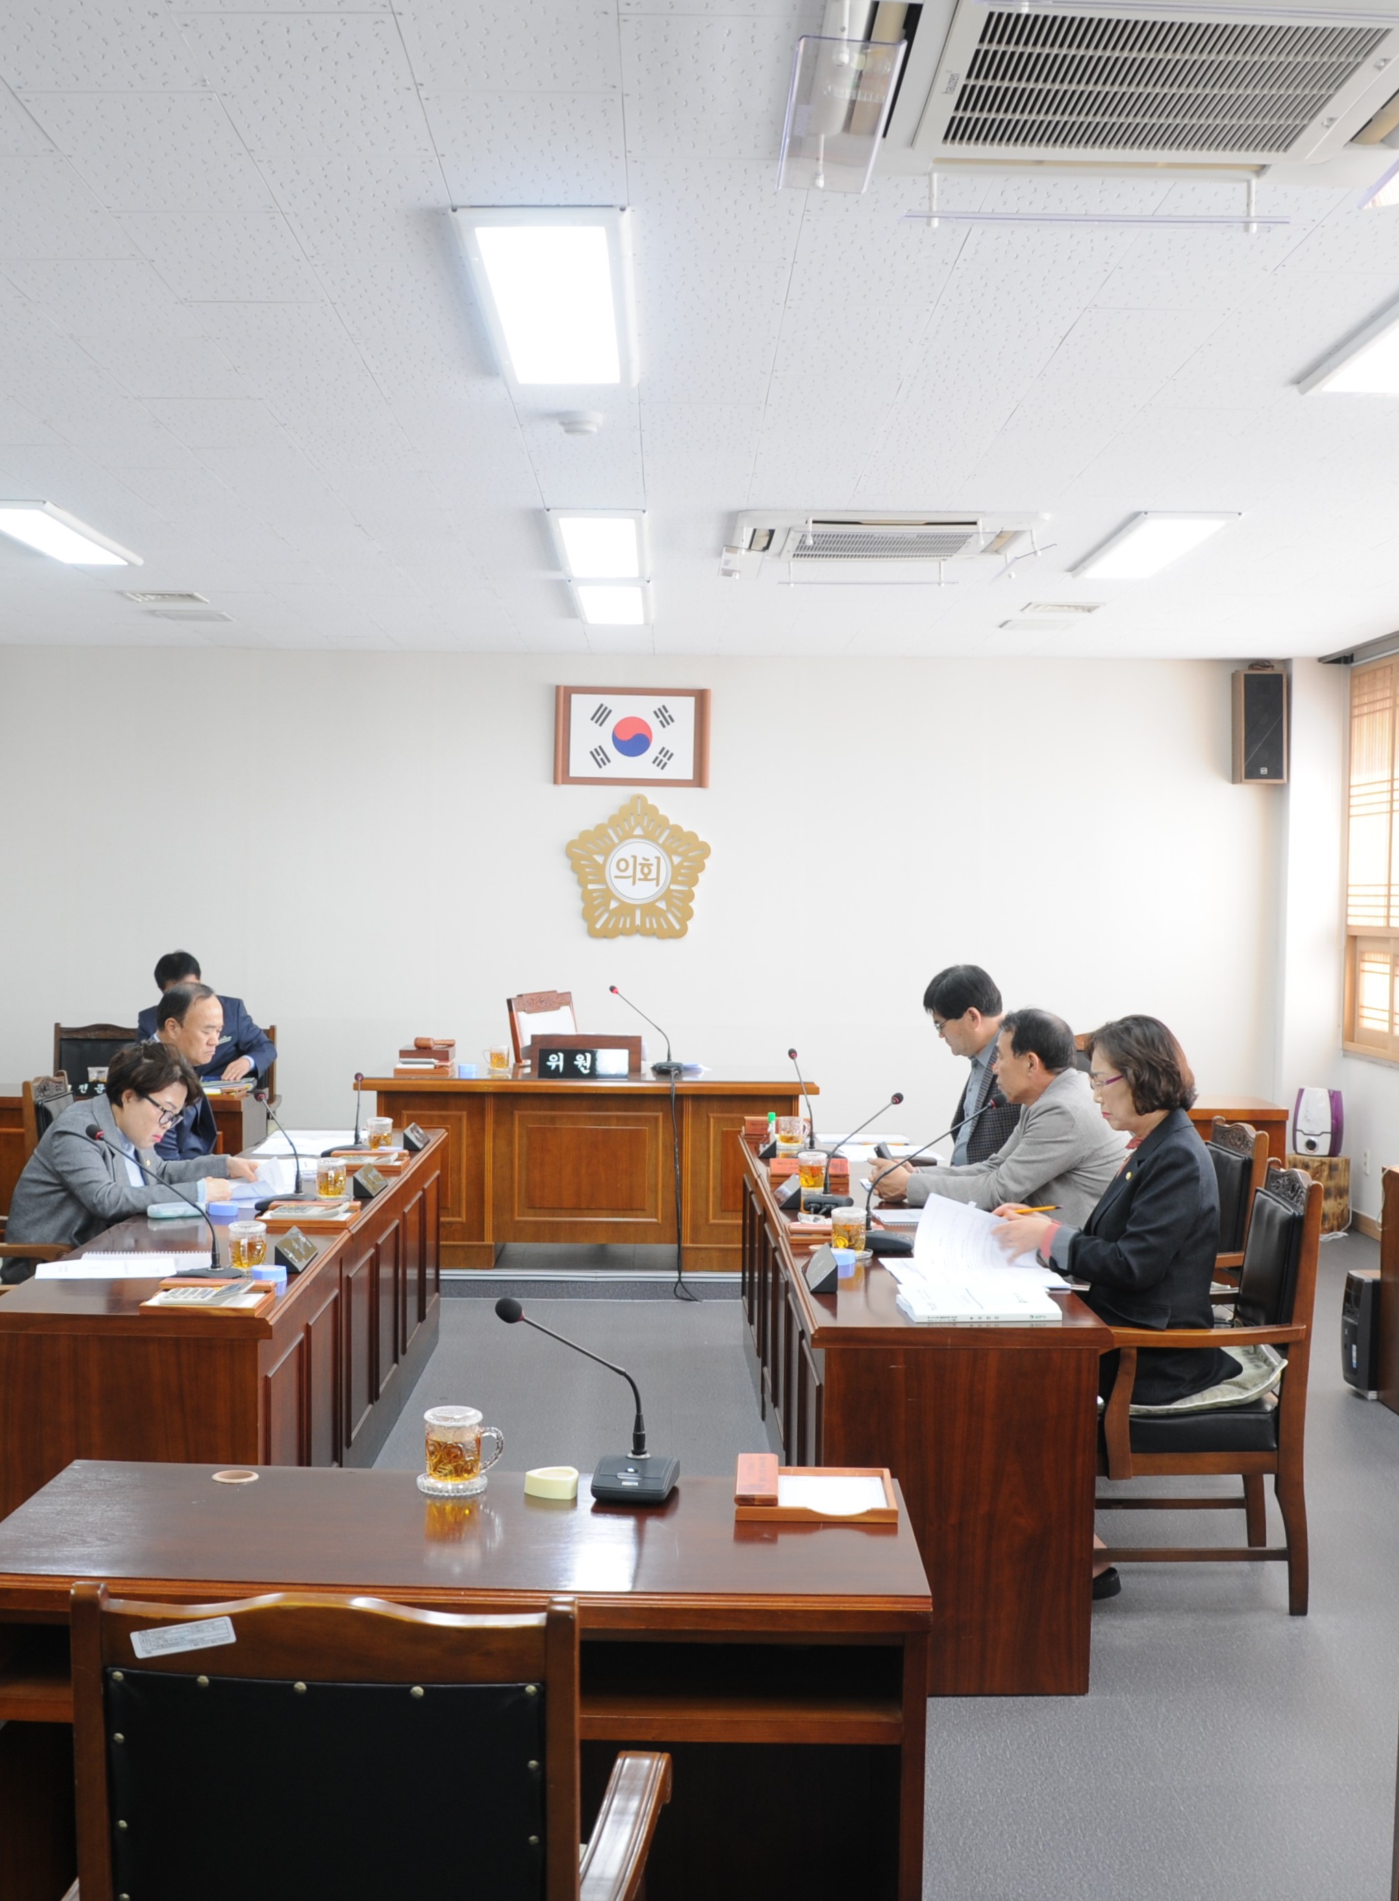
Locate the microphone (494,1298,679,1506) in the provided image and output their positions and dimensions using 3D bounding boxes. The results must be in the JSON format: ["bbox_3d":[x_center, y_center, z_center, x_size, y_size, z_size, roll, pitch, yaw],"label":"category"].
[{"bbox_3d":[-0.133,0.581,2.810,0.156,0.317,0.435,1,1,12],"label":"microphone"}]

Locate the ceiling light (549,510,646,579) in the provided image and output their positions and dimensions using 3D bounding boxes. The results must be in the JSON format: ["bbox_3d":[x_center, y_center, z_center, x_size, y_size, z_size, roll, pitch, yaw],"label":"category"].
[{"bbox_3d":[-0.337,-1.393,7.491,0.320,0.056,1.200,1,1,-1],"label":"ceiling light"}]

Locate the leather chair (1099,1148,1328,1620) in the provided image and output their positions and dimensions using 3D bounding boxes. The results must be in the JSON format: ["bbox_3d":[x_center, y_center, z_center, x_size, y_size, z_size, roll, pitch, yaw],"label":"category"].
[{"bbox_3d":[1.052,0.971,4.952,0.600,0.955,0.560,1,1,3],"label":"leather chair"}]

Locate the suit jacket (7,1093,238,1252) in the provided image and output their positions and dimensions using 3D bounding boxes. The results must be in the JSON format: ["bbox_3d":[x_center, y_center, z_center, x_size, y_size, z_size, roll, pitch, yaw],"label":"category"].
[{"bbox_3d":[-1.546,0.604,5.765,0.580,0.460,0.480,1,1,-4],"label":"suit jacket"}]

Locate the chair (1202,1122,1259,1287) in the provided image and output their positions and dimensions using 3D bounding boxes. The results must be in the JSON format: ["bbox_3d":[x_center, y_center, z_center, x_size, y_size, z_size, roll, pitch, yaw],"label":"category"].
[{"bbox_3d":[1.198,0.949,5.934,0.600,0.955,0.560,1,1,-1],"label":"chair"}]

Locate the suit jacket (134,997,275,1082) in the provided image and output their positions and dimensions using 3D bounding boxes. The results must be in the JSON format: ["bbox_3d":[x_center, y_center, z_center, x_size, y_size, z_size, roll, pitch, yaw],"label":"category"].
[{"bbox_3d":[-2.120,0.498,9.135,0.570,0.590,0.460,1,1,-4],"label":"suit jacket"}]

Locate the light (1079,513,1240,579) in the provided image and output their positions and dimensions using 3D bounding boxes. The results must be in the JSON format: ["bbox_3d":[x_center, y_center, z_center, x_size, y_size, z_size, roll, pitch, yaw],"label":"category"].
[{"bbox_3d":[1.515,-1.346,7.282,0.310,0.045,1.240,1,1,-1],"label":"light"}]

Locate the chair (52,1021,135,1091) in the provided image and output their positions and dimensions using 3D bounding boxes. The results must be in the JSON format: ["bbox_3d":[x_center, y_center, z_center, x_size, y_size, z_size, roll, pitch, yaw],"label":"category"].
[{"bbox_3d":[-2.801,0.842,9.808,0.570,0.980,0.570,1,1,-1],"label":"chair"}]

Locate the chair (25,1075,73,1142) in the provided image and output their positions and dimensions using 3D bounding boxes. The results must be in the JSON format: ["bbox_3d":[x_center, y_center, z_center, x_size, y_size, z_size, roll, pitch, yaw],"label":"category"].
[{"bbox_3d":[-1.916,0.902,7.191,0.570,0.980,0.570,1,1,-1],"label":"chair"}]

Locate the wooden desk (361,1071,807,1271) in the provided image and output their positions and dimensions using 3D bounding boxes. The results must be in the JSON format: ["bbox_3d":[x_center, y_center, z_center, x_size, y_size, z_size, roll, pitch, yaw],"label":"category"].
[{"bbox_3d":[-0.452,0.891,8.823,1.830,0.745,0.740,1,1,-1],"label":"wooden desk"}]

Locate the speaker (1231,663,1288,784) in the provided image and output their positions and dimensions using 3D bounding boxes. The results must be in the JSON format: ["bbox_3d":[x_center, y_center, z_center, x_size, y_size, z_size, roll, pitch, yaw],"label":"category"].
[{"bbox_3d":[2.677,-1.052,10.227,0.220,0.535,0.220,1,1,-1],"label":"speaker"}]

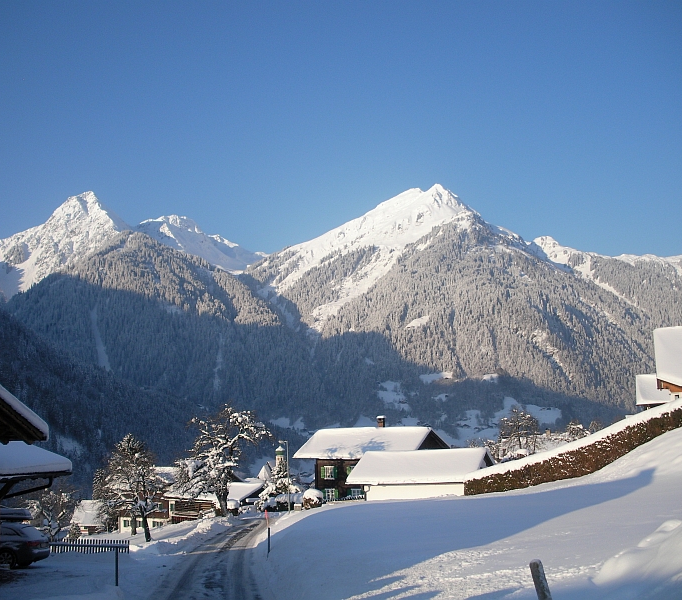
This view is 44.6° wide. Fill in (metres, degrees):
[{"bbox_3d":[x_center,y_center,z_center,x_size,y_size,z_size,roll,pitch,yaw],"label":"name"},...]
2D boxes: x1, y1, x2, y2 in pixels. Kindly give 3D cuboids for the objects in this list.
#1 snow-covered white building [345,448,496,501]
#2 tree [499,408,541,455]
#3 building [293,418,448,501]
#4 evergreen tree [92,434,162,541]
[{"bbox_3d":[6.921,14.312,67.651,10.130,4.200,9.210,-5,-9,24],"label":"snow-covered white building"},{"bbox_3d":[20.811,15.797,97.000,4.660,6.760,4.660,-2,-8,0],"label":"tree"},{"bbox_3d":[3.411,15.853,82.595,12.450,7.900,10.500,-6,-9,29],"label":"building"},{"bbox_3d":[-14.370,12.587,56.000,4.710,7.340,4.710,-2,-8,0],"label":"evergreen tree"}]

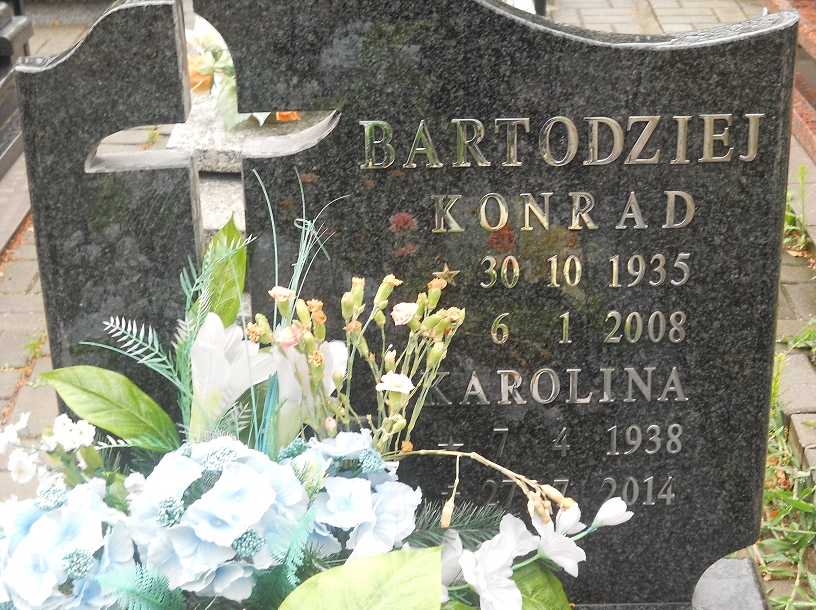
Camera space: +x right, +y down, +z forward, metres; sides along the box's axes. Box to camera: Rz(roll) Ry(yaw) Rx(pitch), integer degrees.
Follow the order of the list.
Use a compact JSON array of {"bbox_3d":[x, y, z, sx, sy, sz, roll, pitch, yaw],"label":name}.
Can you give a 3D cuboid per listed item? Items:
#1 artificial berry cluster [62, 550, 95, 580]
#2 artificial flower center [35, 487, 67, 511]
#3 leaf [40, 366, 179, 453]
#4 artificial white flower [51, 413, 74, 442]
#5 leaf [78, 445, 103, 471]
[{"bbox_3d":[-0.305,0.240,1.441,0.030,0.027,0.028,-7,24,-13],"label":"artificial berry cluster"},{"bbox_3d":[-0.335,0.182,1.460,0.030,0.021,0.027,-1,23,1],"label":"artificial flower center"},{"bbox_3d":[-0.282,0.096,1.485,0.152,0.030,0.056,29,67,-7],"label":"leaf"},{"bbox_3d":[-0.333,0.118,1.493,0.022,0.026,0.018,-1,10,2],"label":"artificial white flower"},{"bbox_3d":[-0.298,0.144,1.460,0.022,0.024,0.013,-1,24,0],"label":"leaf"}]

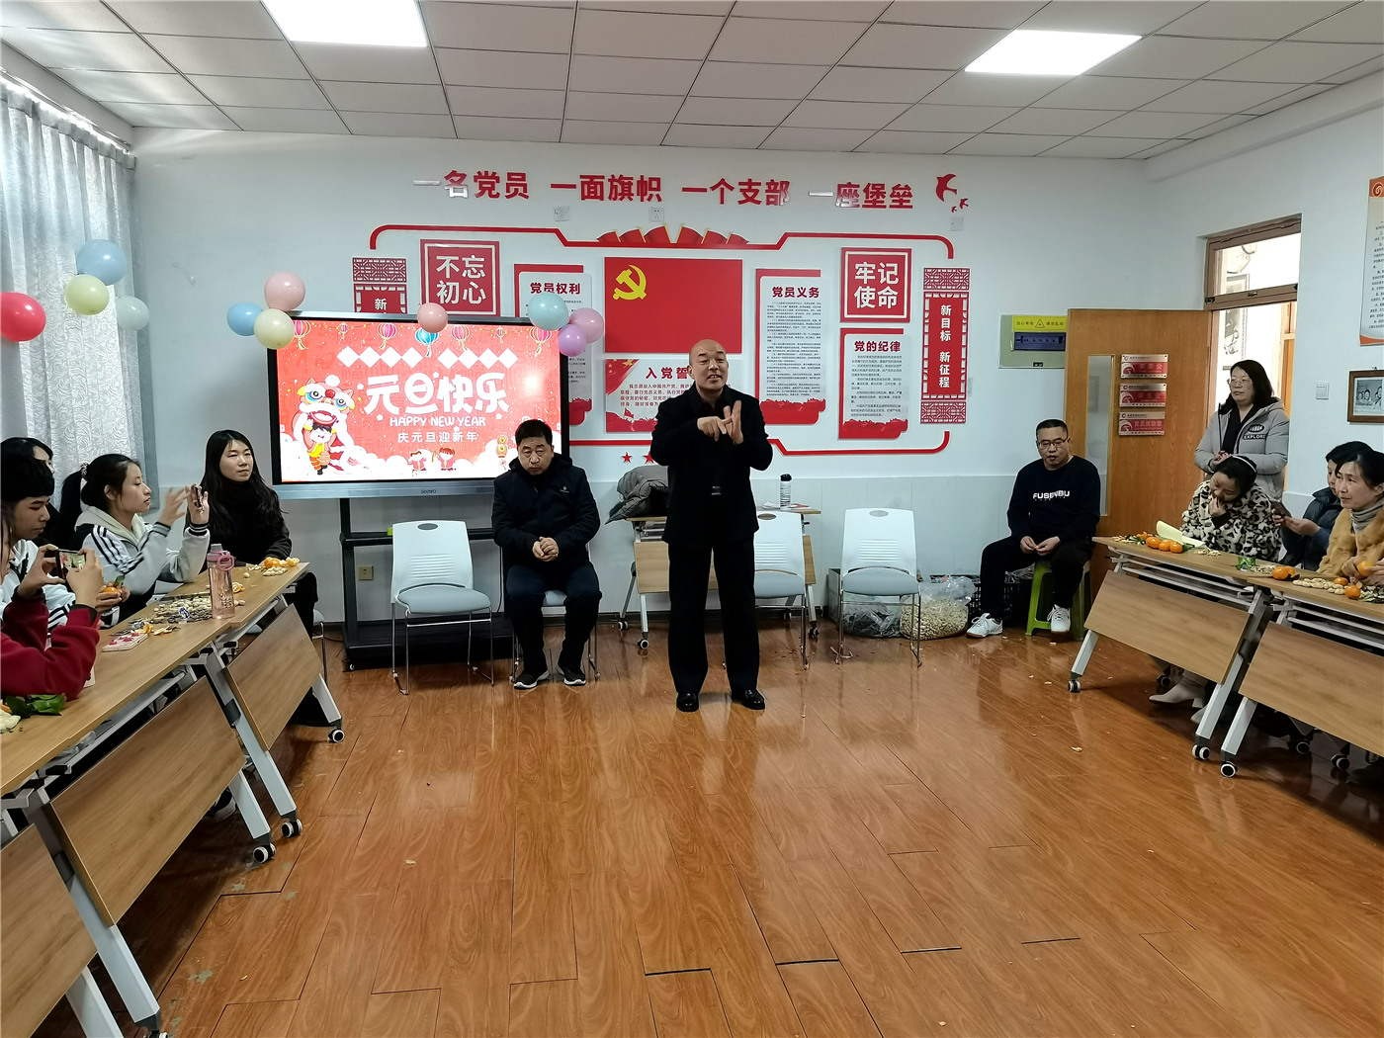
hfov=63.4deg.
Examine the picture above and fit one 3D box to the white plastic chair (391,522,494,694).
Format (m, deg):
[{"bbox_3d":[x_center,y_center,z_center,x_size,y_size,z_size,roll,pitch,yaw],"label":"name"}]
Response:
[{"bbox_3d":[-1.297,0.416,5.715,0.460,0.810,0.560,-3,7,-22],"label":"white plastic chair"}]

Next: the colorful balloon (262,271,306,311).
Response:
[{"bbox_3d":[-2.183,-1.216,5.994,0.223,0.217,0.223,-2,7,-19],"label":"colorful balloon"}]

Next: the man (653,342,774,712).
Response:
[{"bbox_3d":[0.084,0.031,5.115,0.540,1.685,0.500,-1,6,-5],"label":"man"}]

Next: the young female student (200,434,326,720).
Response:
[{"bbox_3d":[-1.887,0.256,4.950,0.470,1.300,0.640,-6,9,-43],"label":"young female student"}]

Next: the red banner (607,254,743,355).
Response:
[{"bbox_3d":[-0.113,-1.306,6.874,0.848,0.567,0.025,-1,7,-8],"label":"red banner"}]

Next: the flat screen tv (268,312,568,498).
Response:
[{"bbox_3d":[-1.405,-0.595,5.900,1.520,0.940,0.100,-2,7,-17],"label":"flat screen tv"}]

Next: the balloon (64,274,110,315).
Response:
[{"bbox_3d":[-2.892,-1.073,5.355,0.200,0.200,0.205,6,9,45],"label":"balloon"}]

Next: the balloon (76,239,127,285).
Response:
[{"bbox_3d":[-2.773,-1.206,5.259,0.226,0.231,0.226,-1,6,-8],"label":"balloon"}]

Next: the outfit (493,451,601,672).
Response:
[{"bbox_3d":[-0.743,0.217,5.743,0.560,1.080,0.620,-1,6,-5],"label":"outfit"}]

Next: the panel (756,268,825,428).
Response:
[{"bbox_3d":[0.619,-1.080,7.008,0.440,0.965,0.025,-1,7,-8],"label":"panel"}]

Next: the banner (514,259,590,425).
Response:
[{"bbox_3d":[-0.860,-1.062,6.864,0.457,0.977,0.025,-1,6,-8],"label":"banner"}]

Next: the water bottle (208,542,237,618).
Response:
[{"bbox_3d":[-1.488,0.194,3.552,0.078,0.236,0.075,-3,7,-26],"label":"water bottle"}]

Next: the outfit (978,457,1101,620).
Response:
[{"bbox_3d":[2.097,0.111,6.776,0.620,0.990,0.540,3,7,22],"label":"outfit"}]

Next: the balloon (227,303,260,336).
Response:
[{"bbox_3d":[-2.365,-1.058,5.921,0.183,0.187,0.183,-1,6,-8],"label":"balloon"}]

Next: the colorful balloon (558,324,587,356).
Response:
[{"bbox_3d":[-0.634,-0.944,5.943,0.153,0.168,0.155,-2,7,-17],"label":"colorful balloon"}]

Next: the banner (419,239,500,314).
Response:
[{"bbox_3d":[-1.380,-1.432,6.693,0.455,0.455,0.020,-1,7,-8],"label":"banner"}]

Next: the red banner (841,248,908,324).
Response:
[{"bbox_3d":[1.164,-1.473,7.059,0.455,0.455,0.020,-1,7,-8],"label":"red banner"}]

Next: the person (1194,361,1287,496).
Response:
[{"bbox_3d":[2.868,-0.016,5.928,0.404,1.629,0.505,-5,8,-36],"label":"person"}]

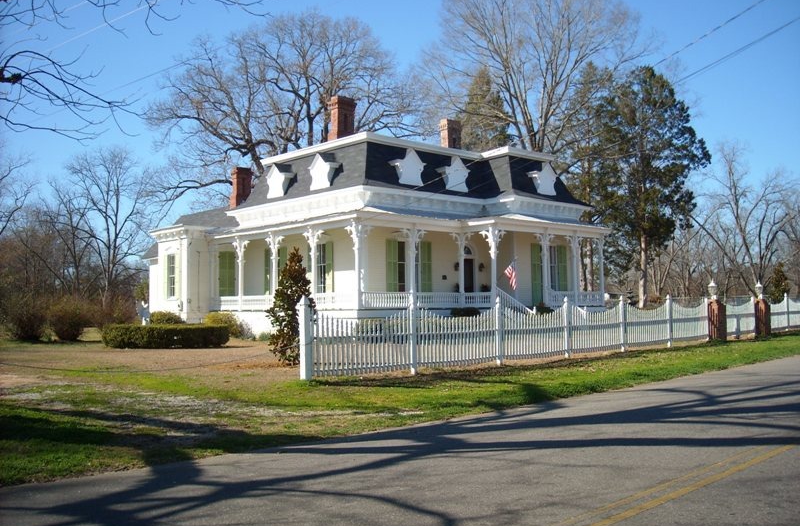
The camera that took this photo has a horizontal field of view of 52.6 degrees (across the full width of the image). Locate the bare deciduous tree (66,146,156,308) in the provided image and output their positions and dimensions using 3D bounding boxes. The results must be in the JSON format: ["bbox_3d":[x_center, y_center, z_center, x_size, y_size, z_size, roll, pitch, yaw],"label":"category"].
[{"bbox_3d":[-24.253,-2.564,68.000,7.600,14.800,7.400,0,-4,0],"label":"bare deciduous tree"}]

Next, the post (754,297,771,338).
[{"bbox_3d":[11.024,1.673,24.600,0.410,1.220,0.410,-4,-5,42],"label":"post"}]

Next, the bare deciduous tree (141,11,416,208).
[{"bbox_3d":[-7.996,-6.611,56.000,19.000,22.000,18.000,0,-4,0],"label":"bare deciduous tree"}]

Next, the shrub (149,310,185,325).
[{"bbox_3d":[-9.959,2.495,34.500,1.550,0.980,1.400,3,-5,-42],"label":"shrub"}]

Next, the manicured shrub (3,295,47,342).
[{"bbox_3d":[-12.929,1.921,28.000,1.550,1.580,1.500,0,-4,0],"label":"manicured shrub"}]

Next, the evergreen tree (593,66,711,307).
[{"bbox_3d":[17.411,-5.296,56.000,8.000,16.700,7.800,0,-4,0],"label":"evergreen tree"}]

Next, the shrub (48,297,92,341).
[{"bbox_3d":[-11.406,1.938,28.000,1.550,1.500,1.500,0,-4,0],"label":"shrub"}]

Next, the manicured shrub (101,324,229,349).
[{"bbox_3d":[-6.378,1.994,22.350,2.200,0.620,3.500,3,-5,-42],"label":"manicured shrub"}]

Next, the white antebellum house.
[{"bbox_3d":[-1.659,-1.985,40.373,16.600,10.700,17.400,3,-5,-42],"label":"white antebellum house"}]

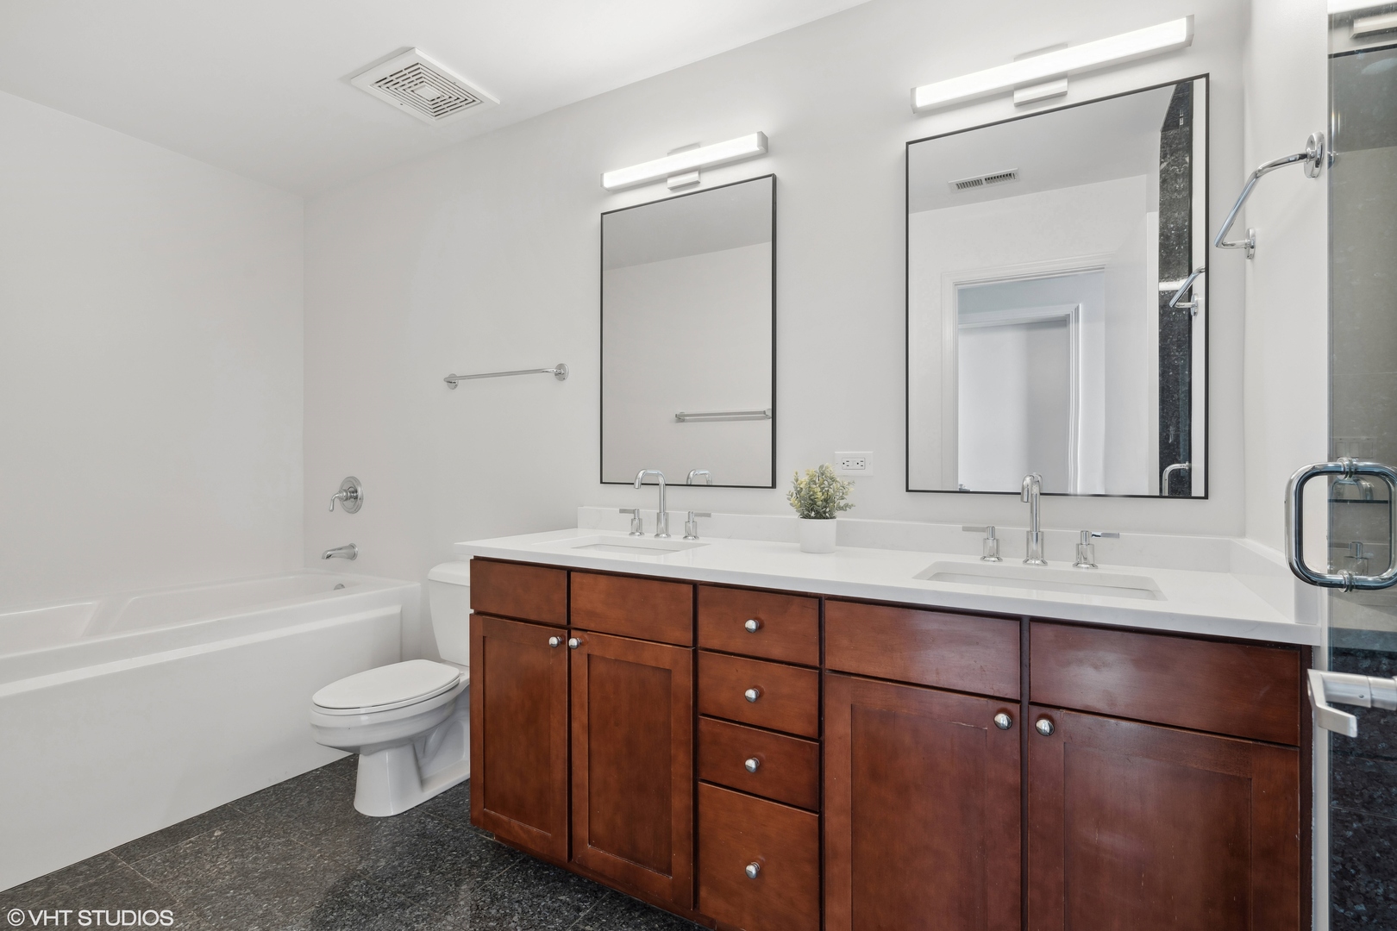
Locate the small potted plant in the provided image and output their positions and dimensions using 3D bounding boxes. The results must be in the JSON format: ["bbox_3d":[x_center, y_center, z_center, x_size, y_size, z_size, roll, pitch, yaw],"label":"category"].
[{"bbox_3d":[0.335,0.110,1.706,0.182,0.249,0.175,0,0,29],"label":"small potted plant"}]

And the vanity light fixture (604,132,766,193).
[{"bbox_3d":[-0.059,-0.984,2.040,0.607,0.115,0.065,0,0,29],"label":"vanity light fixture"}]

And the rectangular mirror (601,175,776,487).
[{"bbox_3d":[-0.053,-0.412,2.062,0.665,0.961,0.025,0,0,29],"label":"rectangular mirror"}]

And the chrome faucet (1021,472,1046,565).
[{"bbox_3d":[0.772,0.129,1.436,0.056,0.217,0.179,0,0,34],"label":"chrome faucet"}]

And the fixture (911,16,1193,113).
[{"bbox_3d":[0.842,-0.974,1.534,0.600,0.118,0.065,0,0,29],"label":"fixture"}]

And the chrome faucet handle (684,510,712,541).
[{"bbox_3d":[-0.001,0.193,1.982,0.097,0.086,0.050,0,1,29],"label":"chrome faucet handle"}]

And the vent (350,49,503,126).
[{"bbox_3d":[-0.976,-1.341,2.239,0.343,0.019,0.352,0,0,29],"label":"vent"}]

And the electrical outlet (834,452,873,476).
[{"bbox_3d":[0.448,-0.005,1.791,0.111,0.070,0.009,0,0,29],"label":"electrical outlet"}]

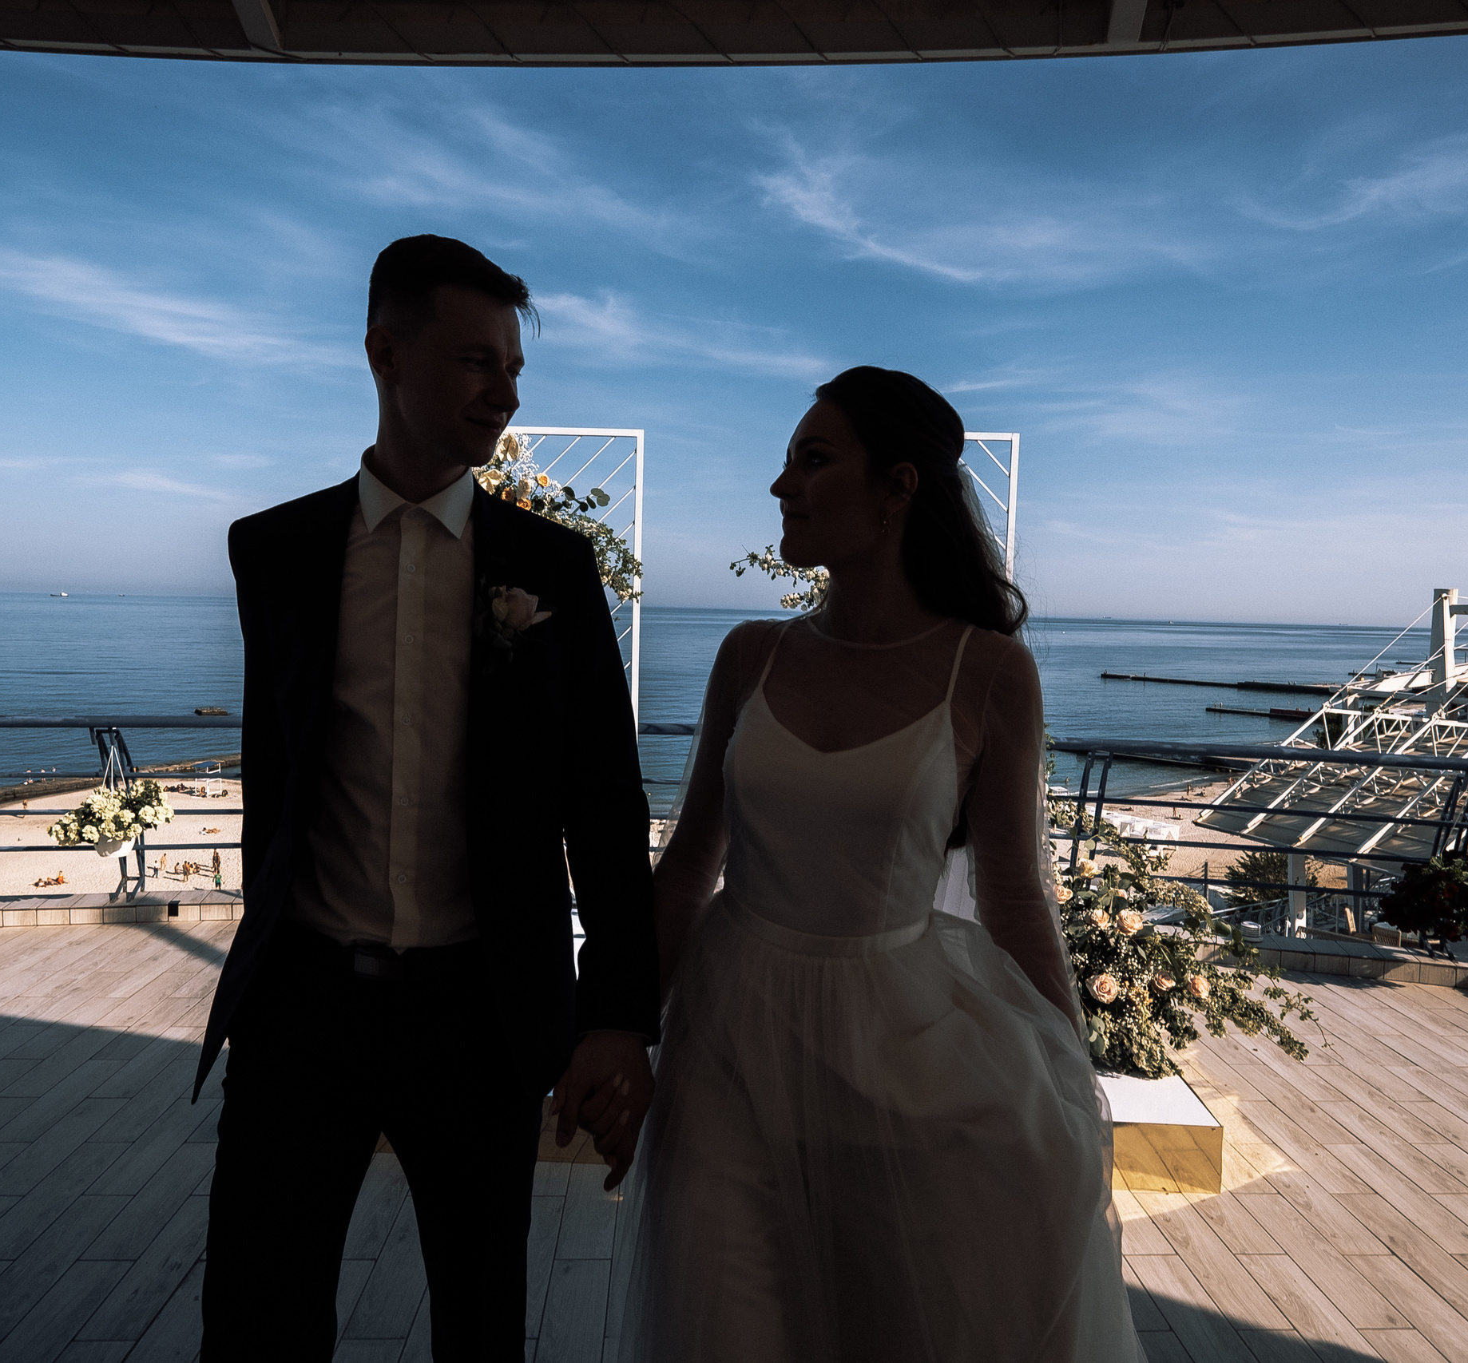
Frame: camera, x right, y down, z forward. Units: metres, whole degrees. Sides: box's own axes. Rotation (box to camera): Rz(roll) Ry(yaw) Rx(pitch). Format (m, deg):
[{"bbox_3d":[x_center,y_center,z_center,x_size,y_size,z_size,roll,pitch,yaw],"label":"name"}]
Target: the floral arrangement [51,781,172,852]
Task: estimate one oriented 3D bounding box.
[{"bbox_3d":[-2.807,0.618,4.619,0.478,0.322,0.406,1,4,-9],"label":"floral arrangement"}]

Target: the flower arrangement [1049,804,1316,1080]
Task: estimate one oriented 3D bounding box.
[{"bbox_3d":[1.284,0.780,3.145,0.896,0.826,0.645,1,4,0],"label":"flower arrangement"}]

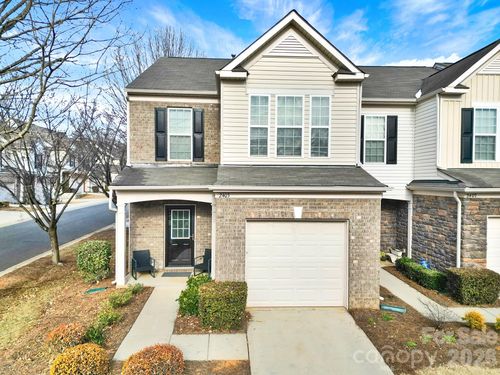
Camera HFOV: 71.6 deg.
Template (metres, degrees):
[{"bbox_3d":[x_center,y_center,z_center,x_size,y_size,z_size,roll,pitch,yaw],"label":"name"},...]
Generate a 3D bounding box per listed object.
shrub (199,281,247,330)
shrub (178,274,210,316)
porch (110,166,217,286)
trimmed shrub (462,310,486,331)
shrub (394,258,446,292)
[{"bbox_3d":[-0.602,2.603,7.753,1.020,0.820,0.680,1,0,-3],"label":"shrub"},{"bbox_3d":[-1.361,2.589,8.399,0.720,0.650,1.000,1,0,-3],"label":"shrub"},{"bbox_3d":[-2.381,1.039,10.274,2.740,3.410,2.120,1,0,-3],"label":"porch"},{"bbox_3d":[4.864,2.859,7.490,0.450,0.420,0.450,1,0,-3],"label":"trimmed shrub"},{"bbox_3d":[5.528,2.701,11.235,0.530,0.430,2.550,1,0,-3],"label":"shrub"}]

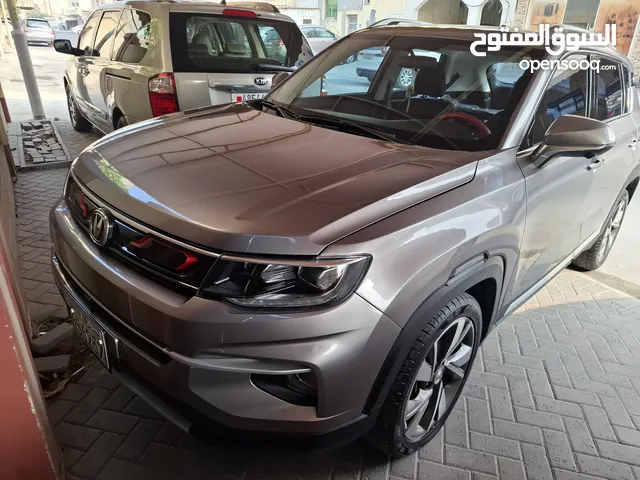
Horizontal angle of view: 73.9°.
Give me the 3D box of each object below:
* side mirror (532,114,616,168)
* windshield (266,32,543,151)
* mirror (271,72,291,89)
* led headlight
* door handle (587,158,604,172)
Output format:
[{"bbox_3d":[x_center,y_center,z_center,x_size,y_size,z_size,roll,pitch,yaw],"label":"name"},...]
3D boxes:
[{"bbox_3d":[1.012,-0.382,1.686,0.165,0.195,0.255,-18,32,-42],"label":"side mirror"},{"bbox_3d":[0.387,-0.838,2.209,1.440,0.180,0.850,25,64,39],"label":"windshield"},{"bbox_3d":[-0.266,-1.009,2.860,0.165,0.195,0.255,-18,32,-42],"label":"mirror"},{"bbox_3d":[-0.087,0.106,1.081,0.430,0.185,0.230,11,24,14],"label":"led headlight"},{"bbox_3d":[1.411,-0.384,2.178,0.240,0.050,0.055,-18,32,-42],"label":"door handle"}]

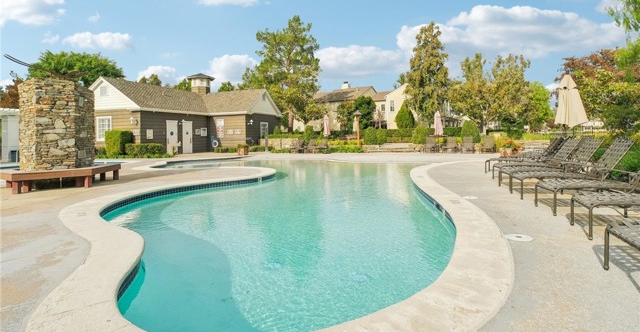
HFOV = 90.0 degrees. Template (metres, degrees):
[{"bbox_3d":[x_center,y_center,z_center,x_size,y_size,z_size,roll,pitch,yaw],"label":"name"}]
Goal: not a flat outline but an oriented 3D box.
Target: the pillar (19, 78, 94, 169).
[{"bbox_3d":[-6.891,-0.856,8.300,1.450,2.500,1.450,-5,7,-44],"label":"pillar"}]

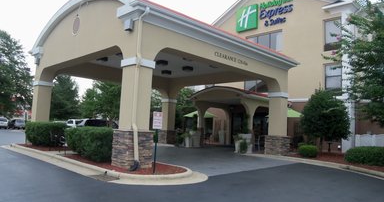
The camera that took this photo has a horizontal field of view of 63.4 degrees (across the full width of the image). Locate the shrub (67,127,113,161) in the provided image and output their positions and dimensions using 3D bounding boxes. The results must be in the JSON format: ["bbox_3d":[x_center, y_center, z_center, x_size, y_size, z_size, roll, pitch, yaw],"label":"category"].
[{"bbox_3d":[-3.376,1.591,11.338,1.058,1.115,3.308,8,-8,-43],"label":"shrub"}]

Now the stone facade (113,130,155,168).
[{"bbox_3d":[-1.847,1.483,9.731,0.907,1.115,0.907,8,-8,-43],"label":"stone facade"}]

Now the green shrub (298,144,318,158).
[{"bbox_3d":[5.908,2.515,15.750,0.980,0.700,0.951,1,-6,21],"label":"green shrub"}]

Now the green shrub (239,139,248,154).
[{"bbox_3d":[2.655,2.357,15.950,0.520,0.720,0.504,2,-6,10],"label":"green shrub"}]

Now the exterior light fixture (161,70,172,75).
[{"bbox_3d":[-1.535,-1.718,18.918,0.400,0.200,0.400,8,-8,-44],"label":"exterior light fixture"}]

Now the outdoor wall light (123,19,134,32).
[{"bbox_3d":[-1.982,-2.417,9.879,0.150,0.310,0.280,8,-8,-43],"label":"outdoor wall light"}]

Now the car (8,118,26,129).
[{"bbox_3d":[-28.043,3.719,50.000,1.850,1.650,4.600,8,-8,-43],"label":"car"}]

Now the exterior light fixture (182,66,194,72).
[{"bbox_3d":[-0.198,-1.818,17.591,0.450,0.200,0.450,8,-8,-43],"label":"exterior light fixture"}]

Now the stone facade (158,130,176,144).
[{"bbox_3d":[-1.708,2.538,21.855,0.904,0.910,0.904,8,-8,-44],"label":"stone facade"}]

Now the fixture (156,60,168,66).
[{"bbox_3d":[-1.556,-2.009,16.378,0.450,0.200,0.450,8,-8,-43],"label":"fixture"}]

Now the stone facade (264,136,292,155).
[{"bbox_3d":[4.307,2.263,15.671,0.904,0.955,0.904,8,-8,-44],"label":"stone facade"}]

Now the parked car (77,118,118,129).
[{"bbox_3d":[-8.519,2.515,28.000,4.700,1.750,1.900,8,-8,-43],"label":"parked car"}]

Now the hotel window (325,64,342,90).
[{"bbox_3d":[8.853,-1.547,19.493,0.120,1.576,1.127,8,-8,-44],"label":"hotel window"}]

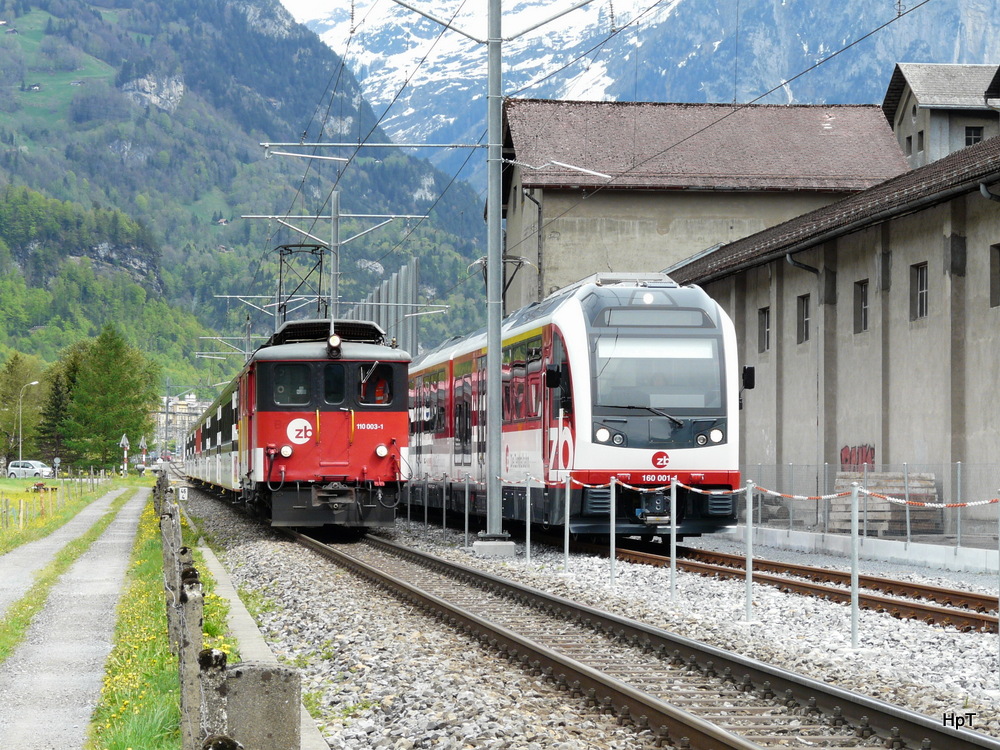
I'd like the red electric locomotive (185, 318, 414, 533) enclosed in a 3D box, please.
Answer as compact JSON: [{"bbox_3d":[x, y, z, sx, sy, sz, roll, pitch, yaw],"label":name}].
[{"bbox_3d":[-3.720,1.060,61.100,2.680,3.860,14.600,0,-2,-6],"label":"red electric locomotive"}]

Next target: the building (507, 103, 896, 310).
[{"bbox_3d":[6.350,-2.500,102.000,12.600,13.200,13.000,0,-2,-6],"label":"building"}]

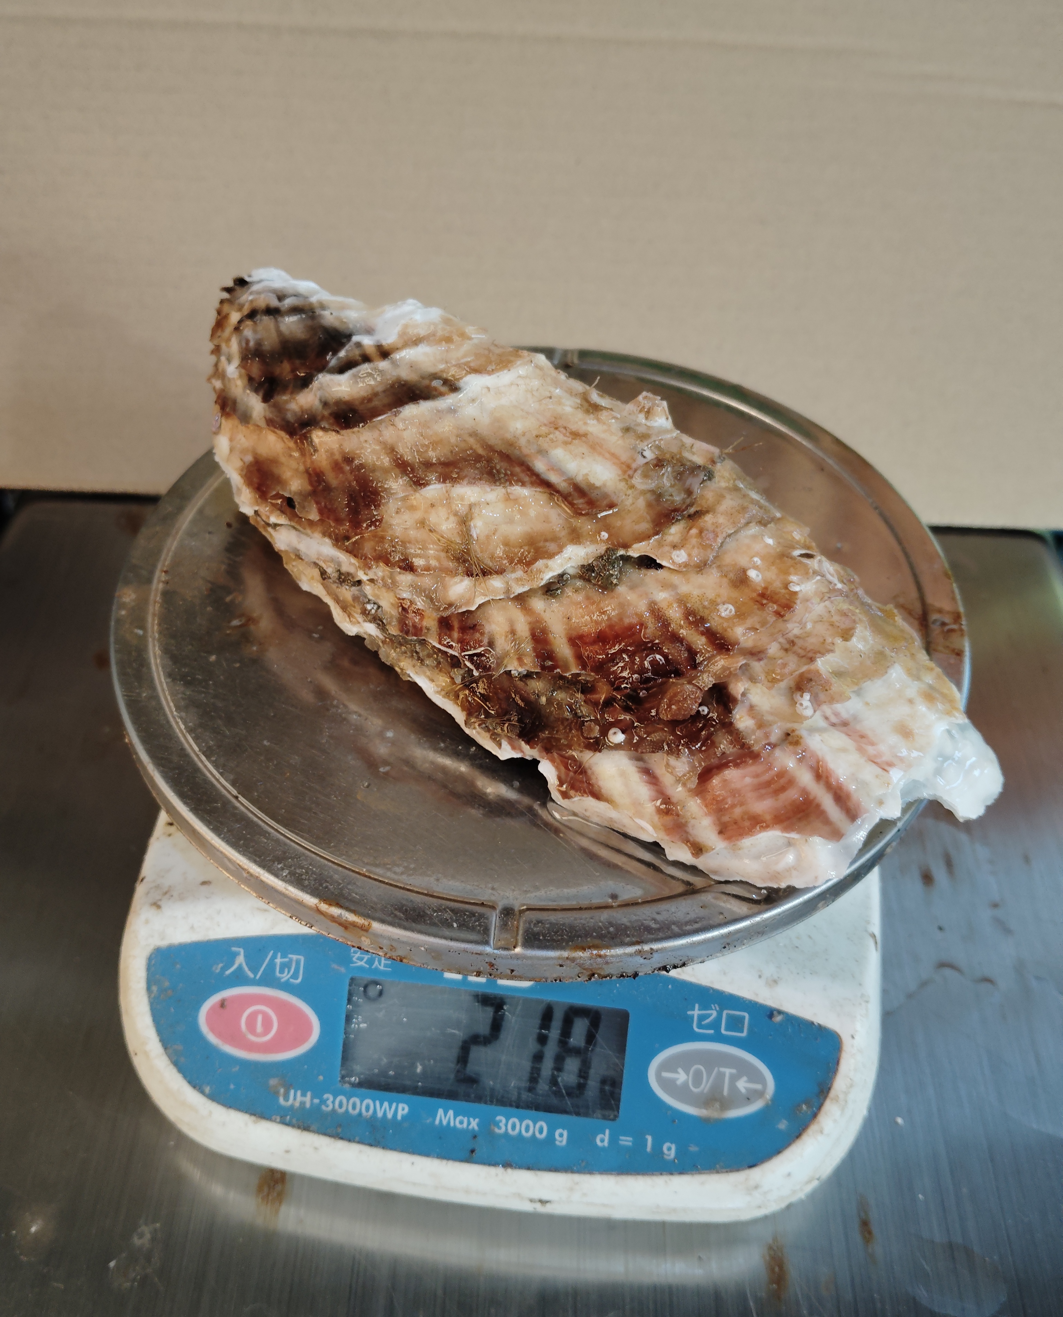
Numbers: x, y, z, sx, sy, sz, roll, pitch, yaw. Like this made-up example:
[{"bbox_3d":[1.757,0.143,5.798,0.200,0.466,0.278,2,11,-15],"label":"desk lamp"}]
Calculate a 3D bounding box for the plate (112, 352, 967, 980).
[{"bbox_3d":[0.002,-0.014,0.242,0.169,0.009,0.169,1,47,-1],"label":"plate"}]

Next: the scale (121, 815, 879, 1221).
[{"bbox_3d":[0.000,0.017,0.253,0.133,0.045,0.180,6,47,3],"label":"scale"}]

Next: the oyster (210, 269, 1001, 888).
[{"bbox_3d":[0.001,-0.024,0.222,0.074,0.036,0.167,-35,57,-29],"label":"oyster"}]

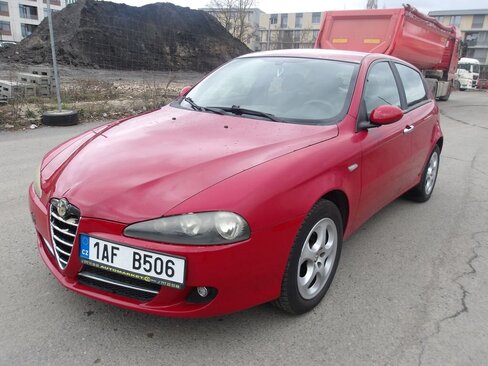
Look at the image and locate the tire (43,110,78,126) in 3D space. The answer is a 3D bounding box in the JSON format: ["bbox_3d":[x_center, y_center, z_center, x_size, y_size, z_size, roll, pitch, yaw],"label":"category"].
[{"bbox_3d":[-3.720,-1.306,7.724,0.650,0.220,0.650,15,21,35],"label":"tire"}]

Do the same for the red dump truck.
[{"bbox_3d":[6.384,-4.938,15.590,2.520,3.420,9.500,16,21,37],"label":"red dump truck"}]

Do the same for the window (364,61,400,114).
[{"bbox_3d":[0.921,-0.658,2.616,0.050,0.410,0.810,-17,0,40],"label":"window"}]

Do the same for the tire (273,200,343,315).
[{"bbox_3d":[0.321,0.379,2.081,0.205,0.632,0.632,15,21,35],"label":"tire"}]

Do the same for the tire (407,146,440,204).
[{"bbox_3d":[1.886,-0.131,4.023,0.205,0.632,0.632,15,21,35],"label":"tire"}]

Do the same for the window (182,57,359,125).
[{"bbox_3d":[0.140,-0.684,2.738,1.400,0.125,0.840,15,53,35],"label":"window"}]

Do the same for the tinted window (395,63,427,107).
[{"bbox_3d":[1.476,-0.856,3.310,0.050,0.385,0.740,-17,2,37],"label":"tinted window"}]

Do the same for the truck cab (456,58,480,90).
[{"bbox_3d":[25.084,-12.318,42.982,2.400,3.350,2.200,-11,21,-38],"label":"truck cab"}]

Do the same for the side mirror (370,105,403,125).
[{"bbox_3d":[0.850,-0.406,2.260,0.205,0.135,0.130,15,21,35],"label":"side mirror"}]

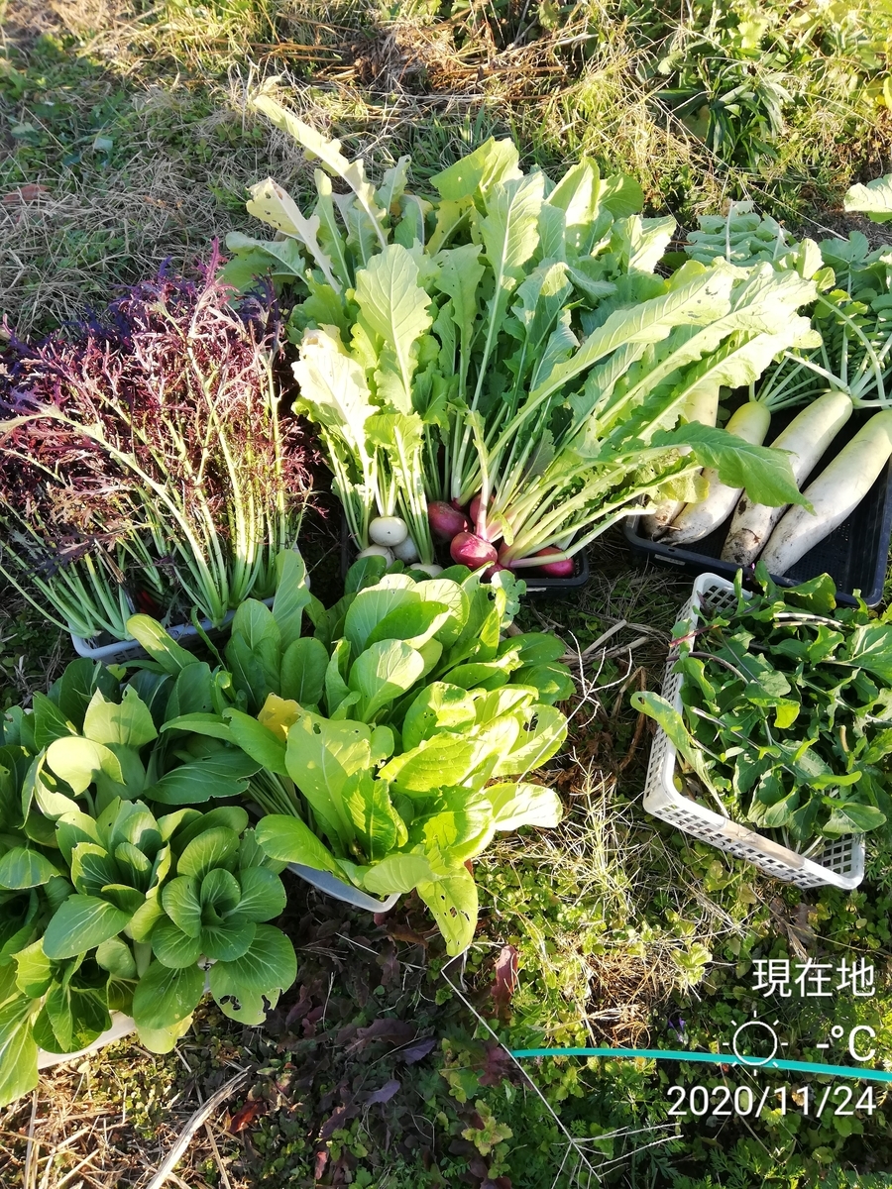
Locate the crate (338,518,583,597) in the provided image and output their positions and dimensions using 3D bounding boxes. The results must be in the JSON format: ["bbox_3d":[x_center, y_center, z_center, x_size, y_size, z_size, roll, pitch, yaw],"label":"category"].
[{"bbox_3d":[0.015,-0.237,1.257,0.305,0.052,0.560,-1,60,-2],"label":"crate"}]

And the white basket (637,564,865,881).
[{"bbox_3d":[0.355,0.141,0.996,0.232,0.052,0.325,26,52,-5],"label":"white basket"}]

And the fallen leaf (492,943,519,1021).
[{"bbox_3d":[0.061,0.389,0.898,0.024,0.014,0.070,6,60,2],"label":"fallen leaf"}]

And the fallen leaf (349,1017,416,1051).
[{"bbox_3d":[-0.061,0.430,0.871,0.067,0.014,0.024,-11,60,-7],"label":"fallen leaf"}]

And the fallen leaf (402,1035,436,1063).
[{"bbox_3d":[-0.026,0.441,0.866,0.036,0.014,0.019,-16,61,-11],"label":"fallen leaf"}]

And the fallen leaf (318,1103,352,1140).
[{"bbox_3d":[-0.103,0.493,0.833,0.016,0.014,0.036,39,66,19],"label":"fallen leaf"}]

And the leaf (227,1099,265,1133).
[{"bbox_3d":[-0.186,0.487,0.835,0.038,0.014,0.017,-37,67,-21],"label":"leaf"}]

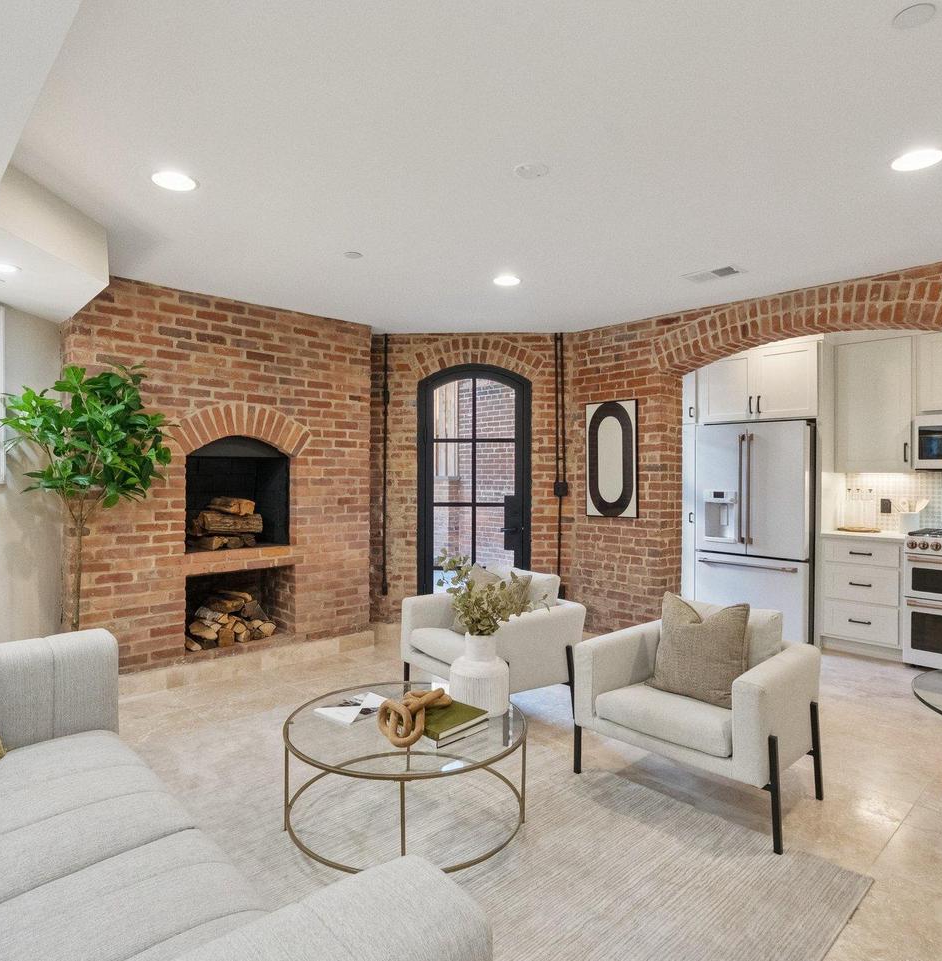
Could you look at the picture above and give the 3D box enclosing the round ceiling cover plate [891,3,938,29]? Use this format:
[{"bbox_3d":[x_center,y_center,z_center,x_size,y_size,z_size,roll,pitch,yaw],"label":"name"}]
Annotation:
[{"bbox_3d":[1.060,-1.110,1.529,0.090,0.020,0.090,0,1,0],"label":"round ceiling cover plate"}]

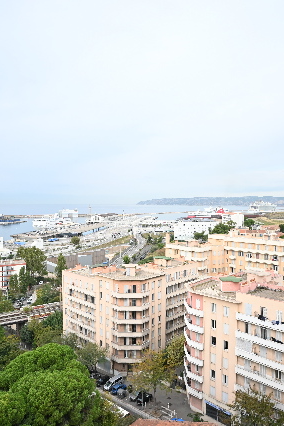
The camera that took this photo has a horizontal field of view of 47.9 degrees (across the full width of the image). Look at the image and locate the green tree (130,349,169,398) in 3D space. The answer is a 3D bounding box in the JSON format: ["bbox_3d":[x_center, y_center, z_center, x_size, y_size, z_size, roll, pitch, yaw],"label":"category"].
[{"bbox_3d":[1.620,30.690,60.650,7.800,9.900,7.800,0,2,2],"label":"green tree"}]

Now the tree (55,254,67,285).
[{"bbox_3d":[-38.919,27.814,152.975,5.489,16.000,5.489,0,2,-14],"label":"tree"}]

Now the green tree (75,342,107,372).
[{"bbox_3d":[-11.690,33.030,73.210,7.200,6.900,7.200,0,2,-9],"label":"green tree"}]

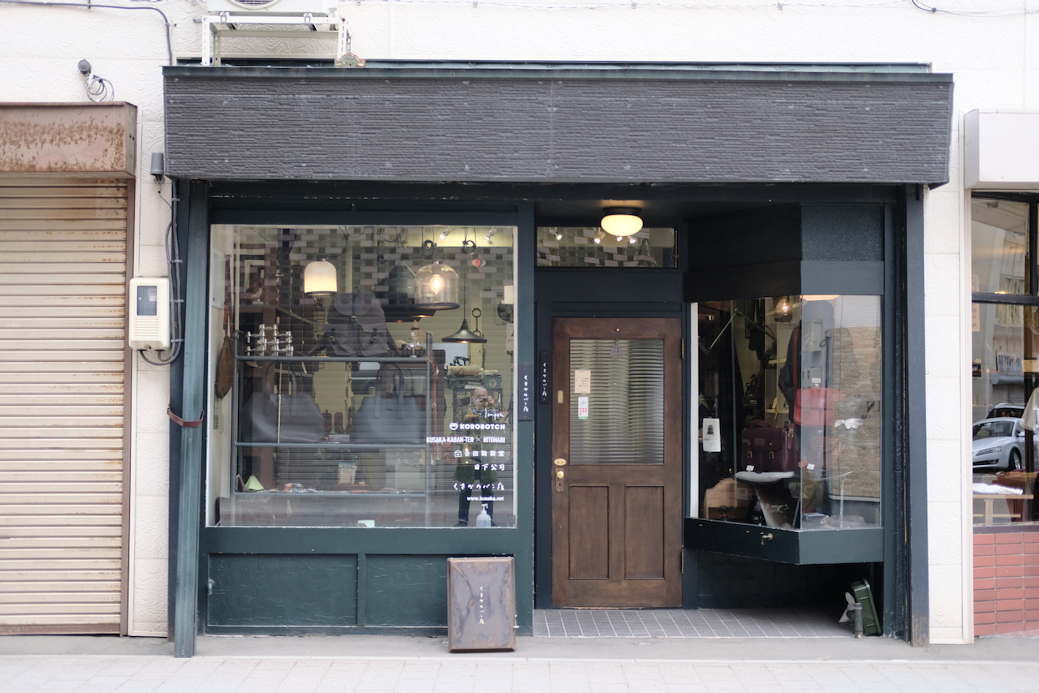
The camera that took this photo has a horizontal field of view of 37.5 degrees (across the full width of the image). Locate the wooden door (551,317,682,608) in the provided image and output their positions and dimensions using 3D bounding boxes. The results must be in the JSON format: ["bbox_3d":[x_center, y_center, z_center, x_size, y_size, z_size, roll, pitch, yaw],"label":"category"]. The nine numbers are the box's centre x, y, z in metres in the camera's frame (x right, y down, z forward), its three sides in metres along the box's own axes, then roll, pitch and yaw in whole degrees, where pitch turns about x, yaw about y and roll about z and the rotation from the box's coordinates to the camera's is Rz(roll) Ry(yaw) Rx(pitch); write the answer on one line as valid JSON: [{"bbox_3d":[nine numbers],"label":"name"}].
[{"bbox_3d":[0.639,0.756,10.037,0.849,1.890,0.045,0,-2,-1],"label":"wooden door"}]

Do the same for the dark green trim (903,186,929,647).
[{"bbox_3d":[2.330,0.403,9.025,0.108,2.694,0.120,0,-2,-1],"label":"dark green trim"}]

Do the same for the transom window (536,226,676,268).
[{"bbox_3d":[0.560,-0.642,9.945,0.907,0.272,0.050,0,-2,-1],"label":"transom window"}]

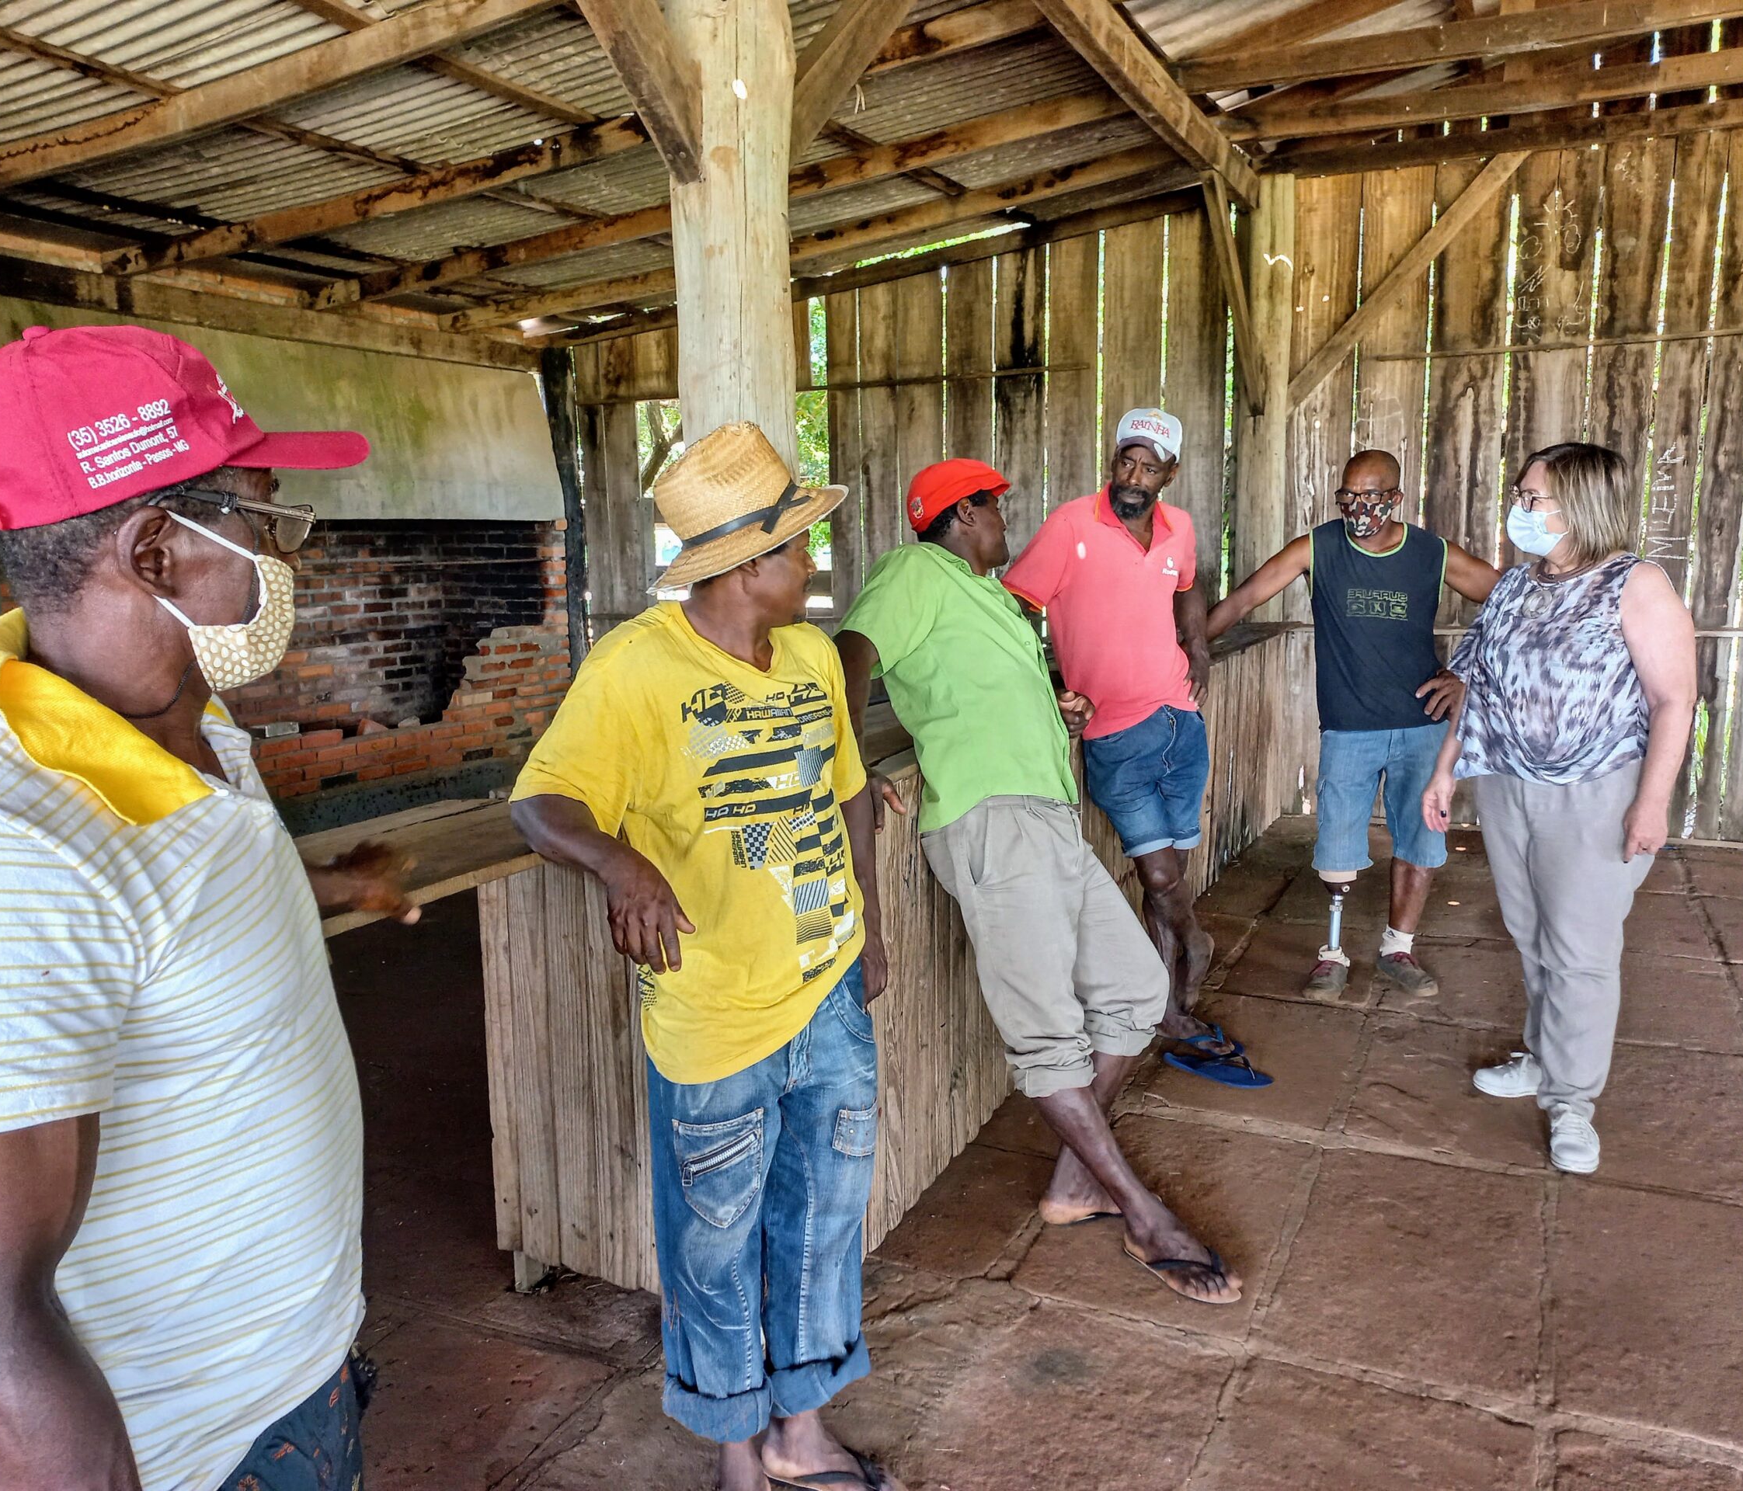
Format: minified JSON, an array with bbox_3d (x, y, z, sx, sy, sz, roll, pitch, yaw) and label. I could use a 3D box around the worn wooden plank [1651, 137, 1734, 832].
[{"bbox_3d":[3.716,-1.138,6.632,0.220,3.197,0.028,3,9,25],"label":"worn wooden plank"}]

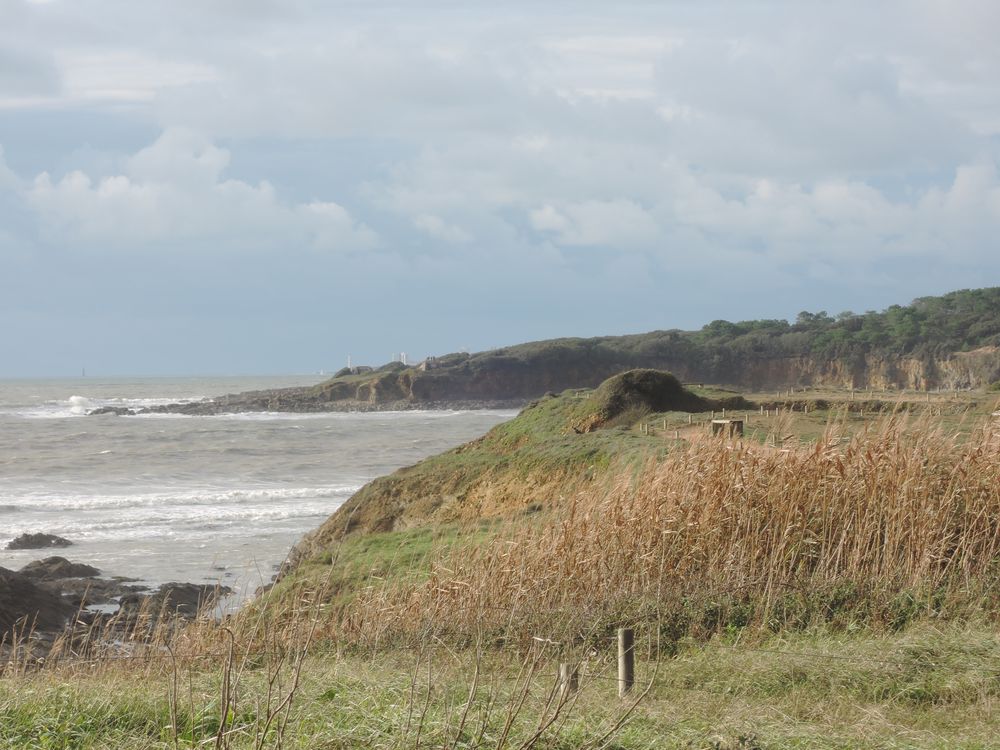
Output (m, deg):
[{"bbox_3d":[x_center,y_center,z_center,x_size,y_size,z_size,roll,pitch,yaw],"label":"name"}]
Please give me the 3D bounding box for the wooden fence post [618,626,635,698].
[{"bbox_3d":[0.877,2.008,24.000,0.107,0.505,0.107,-1,0,0],"label":"wooden fence post"}]

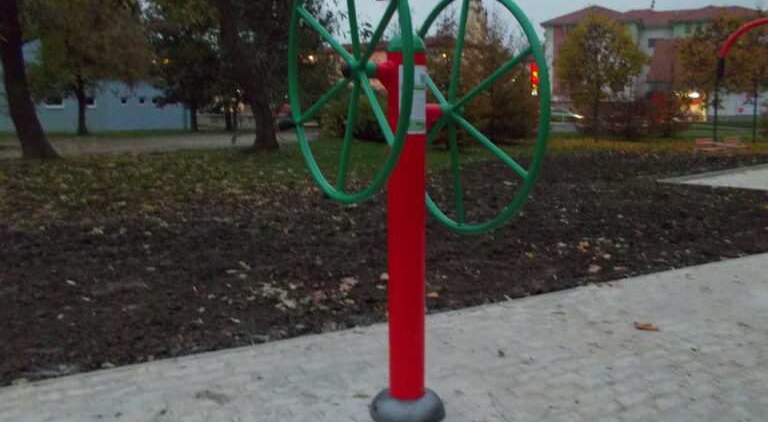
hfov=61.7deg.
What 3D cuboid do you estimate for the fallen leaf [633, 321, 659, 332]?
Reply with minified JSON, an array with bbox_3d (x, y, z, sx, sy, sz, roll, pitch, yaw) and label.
[{"bbox_3d":[1.469,0.646,3.600,0.150,0.035,0.090,3,9,20],"label":"fallen leaf"}]

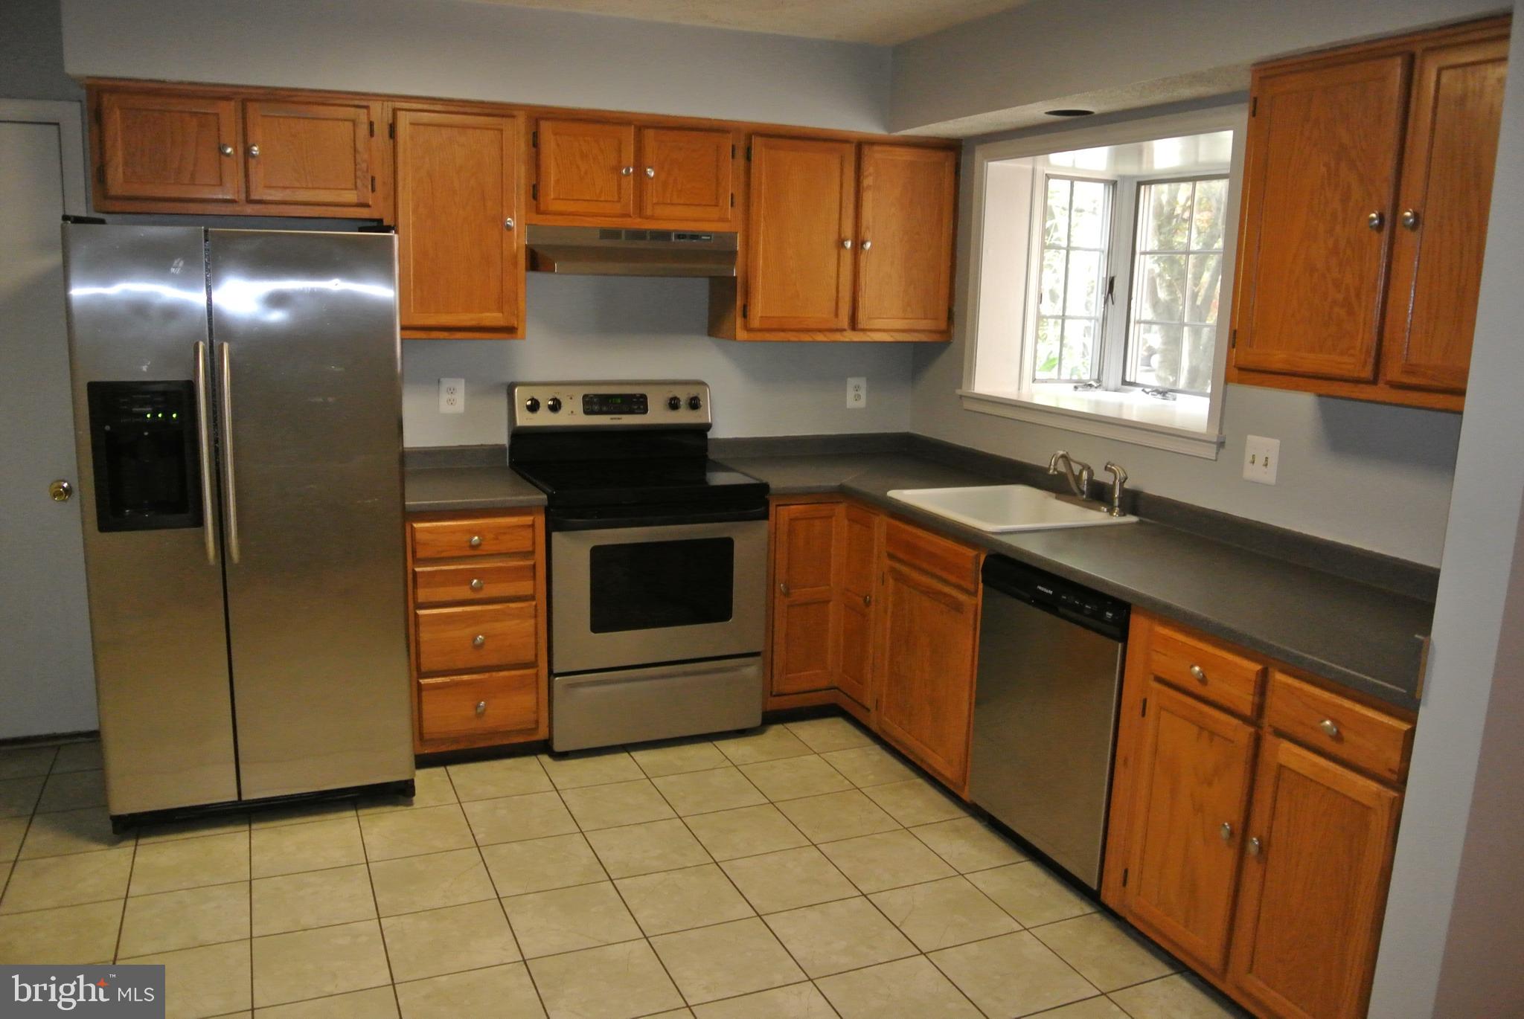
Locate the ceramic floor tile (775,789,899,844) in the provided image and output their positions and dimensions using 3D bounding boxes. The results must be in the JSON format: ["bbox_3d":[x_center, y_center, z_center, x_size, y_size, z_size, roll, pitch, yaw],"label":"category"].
[{"bbox_3d":[0.232,0.944,3.508,0.302,0.012,0.302,-3,11,-23],"label":"ceramic floor tile"}]

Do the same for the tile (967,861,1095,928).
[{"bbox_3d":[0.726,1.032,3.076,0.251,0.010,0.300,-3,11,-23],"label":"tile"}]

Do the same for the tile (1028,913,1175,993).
[{"bbox_3d":[0.866,1.105,2.861,0.280,0.012,0.305,-3,12,-23],"label":"tile"}]

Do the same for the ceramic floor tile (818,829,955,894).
[{"bbox_3d":[0.357,1.010,3.277,0.305,0.012,0.305,-3,12,-23],"label":"ceramic floor tile"}]

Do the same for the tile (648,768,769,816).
[{"bbox_3d":[-0.165,0.910,3.684,0.301,0.010,0.301,-3,12,-23],"label":"tile"}]

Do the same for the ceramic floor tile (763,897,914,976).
[{"bbox_3d":[0.194,1.061,2.843,0.300,0.010,0.300,-3,11,-23],"label":"ceramic floor tile"}]

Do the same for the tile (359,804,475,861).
[{"bbox_3d":[-0.995,0.940,3.306,0.302,0.012,0.302,-3,11,-23],"label":"tile"}]

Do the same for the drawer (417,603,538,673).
[{"bbox_3d":[-0.993,0.370,3.864,0.368,0.208,0.450,-3,12,-23],"label":"drawer"}]

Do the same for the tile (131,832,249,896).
[{"bbox_3d":[-1.532,0.958,3.082,0.302,0.012,0.302,-3,11,-23],"label":"tile"}]

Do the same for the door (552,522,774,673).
[{"bbox_3d":[-0.342,0.283,3.920,0.756,0.491,0.060,-3,12,-23],"label":"door"}]

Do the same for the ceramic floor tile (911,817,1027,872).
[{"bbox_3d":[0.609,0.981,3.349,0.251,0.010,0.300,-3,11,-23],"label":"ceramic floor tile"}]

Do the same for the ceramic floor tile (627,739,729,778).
[{"bbox_3d":[-0.287,0.853,3.936,0.302,0.012,0.302,-3,11,-23],"label":"ceramic floor tile"}]

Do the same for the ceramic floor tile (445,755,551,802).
[{"bbox_3d":[-0.855,0.886,3.740,0.305,0.012,0.295,-3,12,-23],"label":"ceramic floor tile"}]

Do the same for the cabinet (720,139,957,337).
[{"bbox_3d":[0.281,-1.025,4.396,0.916,0.753,0.328,-3,12,-23],"label":"cabinet"}]

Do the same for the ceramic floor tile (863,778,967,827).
[{"bbox_3d":[0.496,0.931,3.623,0.275,0.012,0.302,-3,11,-23],"label":"ceramic floor tile"}]

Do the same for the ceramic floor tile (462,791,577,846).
[{"bbox_3d":[-0.721,0.930,3.423,0.302,0.012,0.302,-3,11,-23],"label":"ceramic floor tile"}]

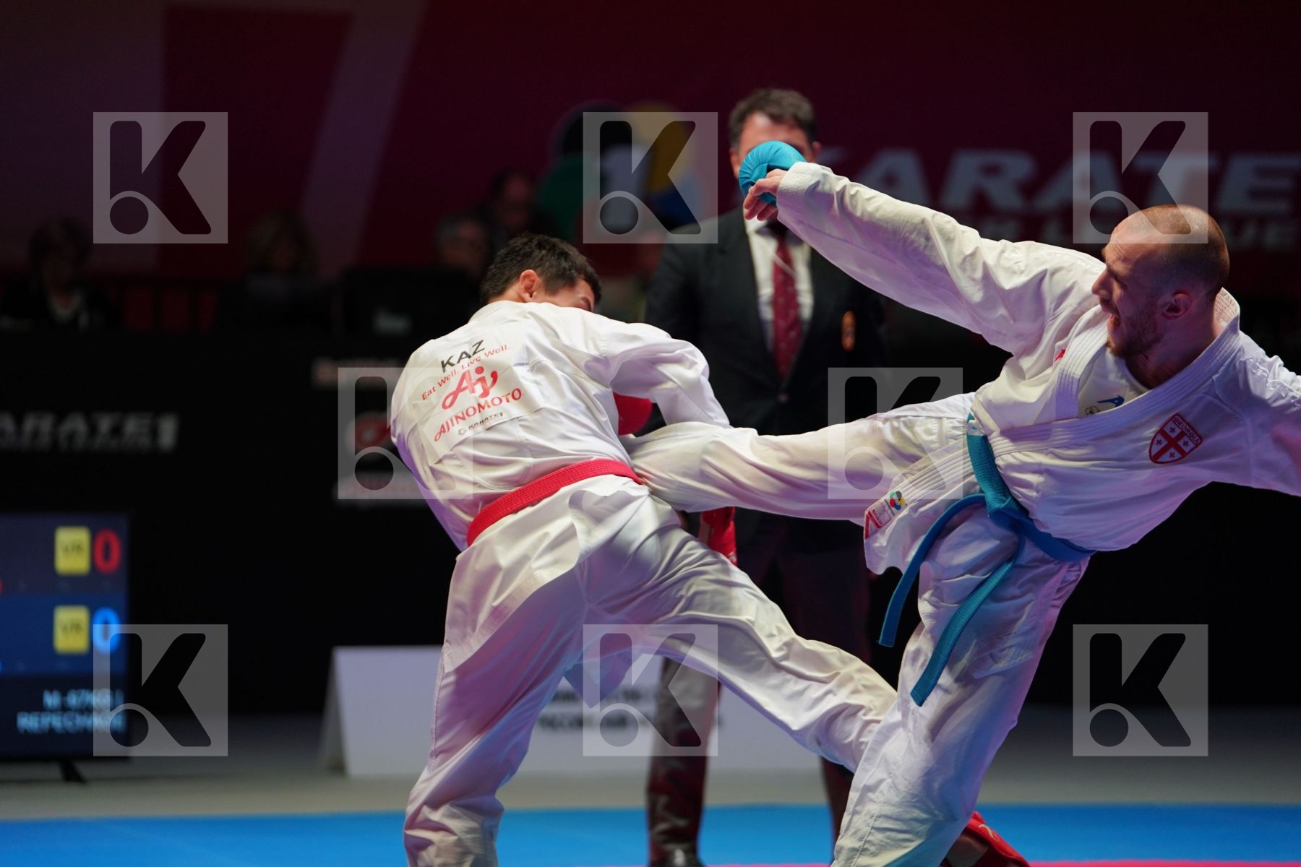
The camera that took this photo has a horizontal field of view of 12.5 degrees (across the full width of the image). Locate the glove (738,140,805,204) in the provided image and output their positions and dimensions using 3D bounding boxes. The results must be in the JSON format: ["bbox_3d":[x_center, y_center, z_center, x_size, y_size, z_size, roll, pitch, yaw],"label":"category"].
[{"bbox_3d":[0.204,-0.410,9.400,0.150,0.105,0.120,9,4,22],"label":"glove"}]

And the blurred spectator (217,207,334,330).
[{"bbox_3d":[-1.304,-0.151,20.700,0.500,1.250,0.680,0,0,-3],"label":"blurred spectator"}]

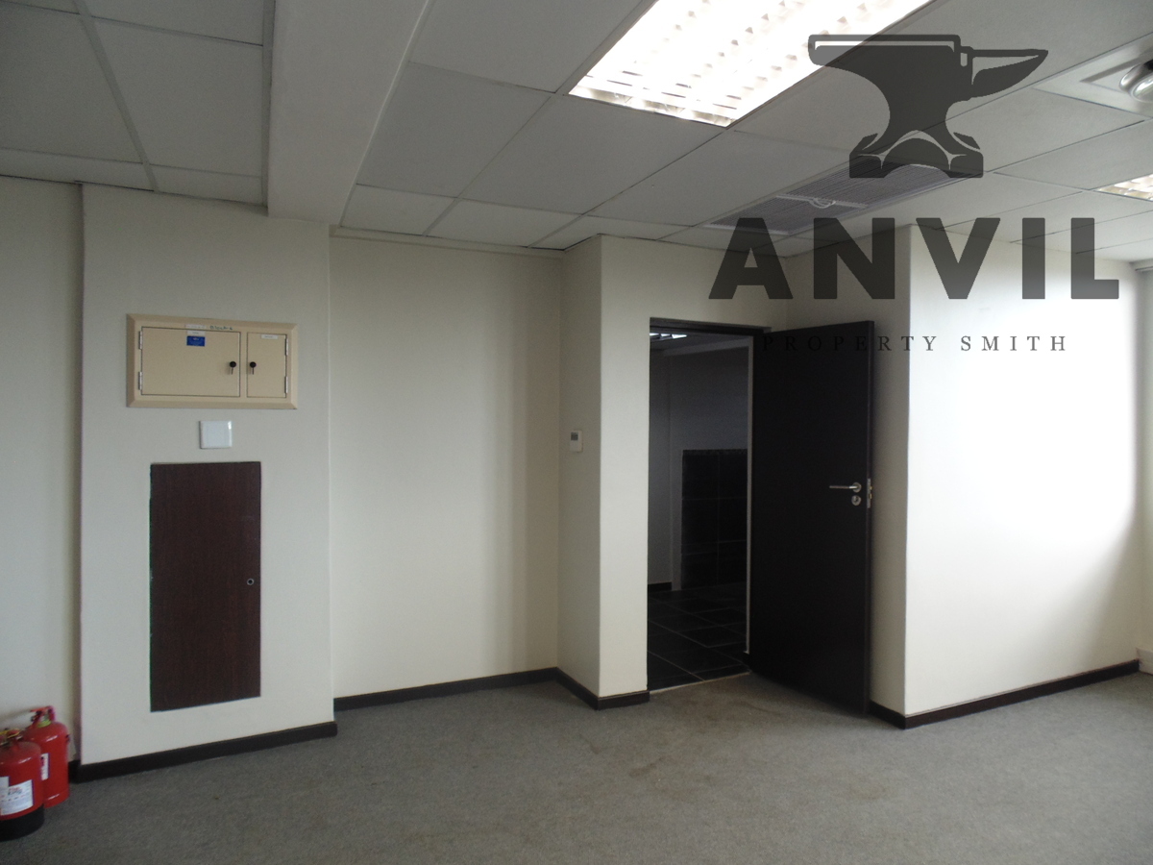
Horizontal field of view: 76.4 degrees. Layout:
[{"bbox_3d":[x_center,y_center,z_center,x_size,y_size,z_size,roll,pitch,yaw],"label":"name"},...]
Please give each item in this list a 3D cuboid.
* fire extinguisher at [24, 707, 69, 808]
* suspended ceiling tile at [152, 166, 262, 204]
[{"bbox_3d":[-2.208,1.327,3.049,0.152,0.390,0.152,1,2,13],"label":"fire extinguisher"},{"bbox_3d":[-1.548,-1.047,3.093,0.404,0.018,0.400,0,1,-24],"label":"suspended ceiling tile"}]

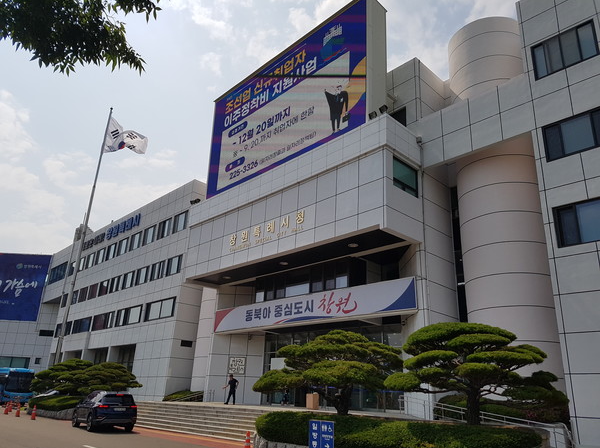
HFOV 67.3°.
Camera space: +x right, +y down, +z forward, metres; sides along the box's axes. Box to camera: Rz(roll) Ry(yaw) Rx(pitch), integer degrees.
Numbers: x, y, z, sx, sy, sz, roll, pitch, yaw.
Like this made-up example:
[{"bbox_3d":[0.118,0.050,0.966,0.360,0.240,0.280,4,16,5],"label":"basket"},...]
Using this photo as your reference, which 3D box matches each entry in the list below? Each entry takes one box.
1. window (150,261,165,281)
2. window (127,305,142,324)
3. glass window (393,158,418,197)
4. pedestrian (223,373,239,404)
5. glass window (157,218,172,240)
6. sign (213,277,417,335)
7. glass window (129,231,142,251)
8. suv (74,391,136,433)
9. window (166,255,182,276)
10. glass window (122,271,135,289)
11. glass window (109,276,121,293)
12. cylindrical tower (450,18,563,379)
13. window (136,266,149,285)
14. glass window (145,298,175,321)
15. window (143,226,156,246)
[{"bbox_3d":[-12.292,4.100,39.051,0.150,1.570,2.310,22,-28,-40],"label":"window"},{"bbox_3d":[-15.573,8.669,42.742,0.150,1.694,2.891,22,-28,-40],"label":"window"},{"bbox_3d":[4.909,-2.134,20.989,2.100,1.500,0.150,22,-28,-40],"label":"glass window"},{"bbox_3d":[-4.284,10.257,27.900,0.850,1.730,0.550,14,-24,-27],"label":"pedestrian"},{"bbox_3d":[-12.968,0.560,43.437,0.150,1.781,2.482,22,-28,-40],"label":"glass window"},{"bbox_3d":[-0.250,4.850,25.214,0.250,1.470,15.500,22,-28,-40],"label":"sign"},{"bbox_3d":[-17.212,1.917,47.544,0.150,1.781,2.482,22,-28,-40],"label":"glass window"},{"bbox_3d":[-9.415,8.901,21.609,1.880,1.680,4.700,17,-25,-32],"label":"suv"},{"bbox_3d":[-10.327,3.486,37.147,0.150,1.500,2.300,22,-28,-40],"label":"window"},{"bbox_3d":[-17.383,5.806,46.015,0.150,1.621,2.453,22,-28,-40],"label":"glass window"},{"bbox_3d":[-18.337,6.067,44.874,0.150,1.420,2.450,22,-28,-40],"label":"glass window"},{"bbox_3d":[10.349,-0.959,22.967,4.205,20.688,4.205,3,-21,1],"label":"cylindrical tower"},{"bbox_3d":[-15.262,5.128,43.962,0.150,1.606,2.438,22,-28,-40],"label":"window"},{"bbox_3d":[-11.414,7.011,36.811,0.150,1.540,5.000,22,-28,-40],"label":"glass window"},{"bbox_3d":[-15.039,1.235,45.436,0.150,1.796,2.409,22,-28,-40],"label":"window"}]

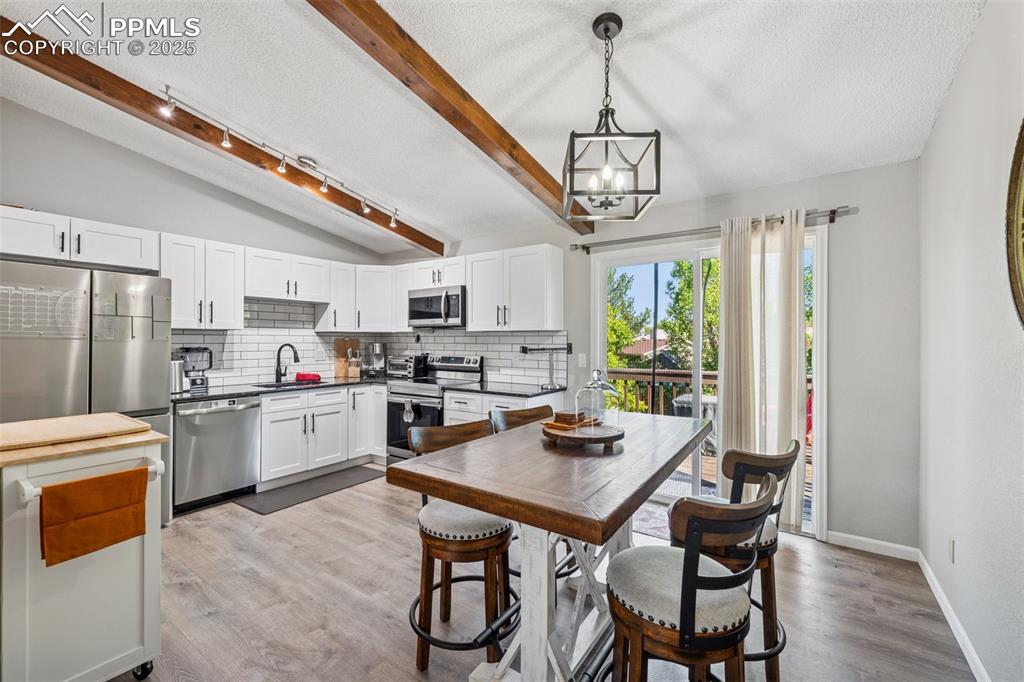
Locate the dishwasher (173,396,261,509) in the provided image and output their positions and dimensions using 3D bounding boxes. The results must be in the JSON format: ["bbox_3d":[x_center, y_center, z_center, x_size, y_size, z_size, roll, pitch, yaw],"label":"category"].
[{"bbox_3d":[-2.567,0.861,3.584,0.619,0.820,0.604,0,0,34],"label":"dishwasher"}]

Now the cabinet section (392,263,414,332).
[{"bbox_3d":[-1.133,-0.479,4.929,0.362,0.756,0.315,0,0,35],"label":"cabinet section"}]

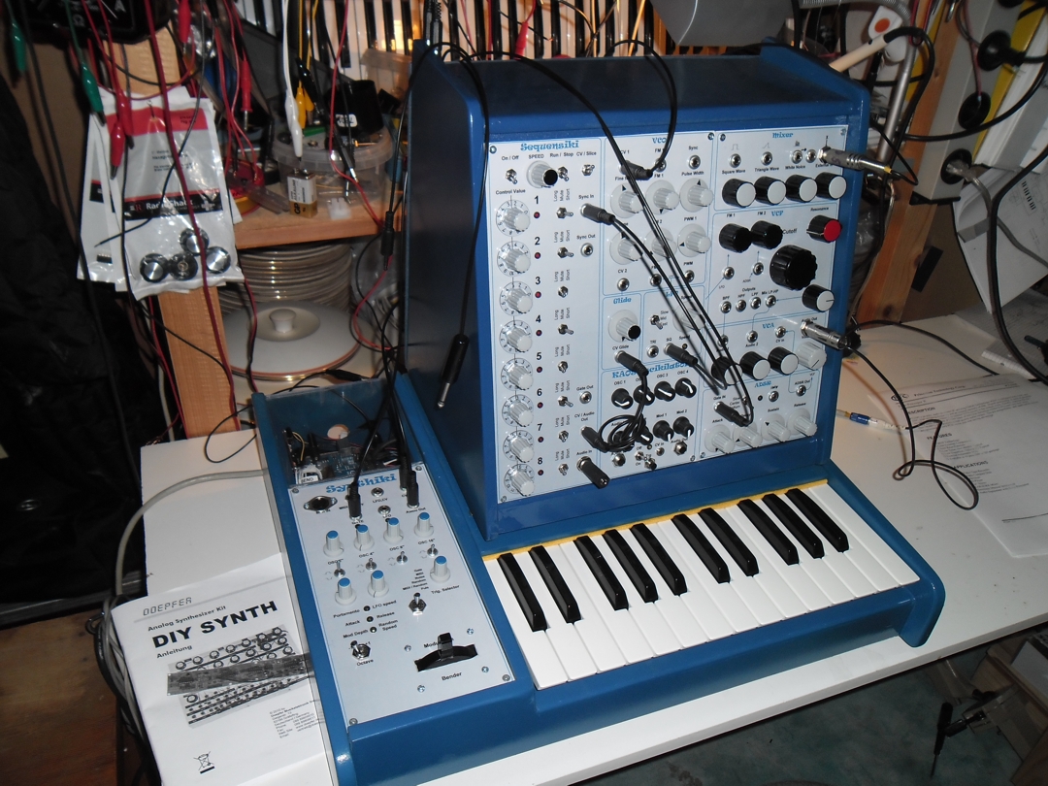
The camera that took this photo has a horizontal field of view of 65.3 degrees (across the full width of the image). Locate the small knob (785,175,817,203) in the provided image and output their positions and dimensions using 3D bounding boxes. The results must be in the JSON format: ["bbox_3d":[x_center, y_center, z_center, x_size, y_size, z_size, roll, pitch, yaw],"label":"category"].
[{"bbox_3d":[0.233,-0.170,0.684,0.021,0.021,0.017,-9,22,-19],"label":"small knob"}]

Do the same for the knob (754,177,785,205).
[{"bbox_3d":[0.201,-0.164,0.666,0.022,0.022,0.015,-9,21,-21],"label":"knob"}]

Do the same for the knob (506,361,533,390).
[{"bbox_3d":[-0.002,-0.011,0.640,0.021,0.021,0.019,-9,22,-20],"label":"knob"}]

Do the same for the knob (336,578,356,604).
[{"bbox_3d":[-0.134,0.148,0.614,0.016,0.017,0.016,-9,36,-19],"label":"knob"}]

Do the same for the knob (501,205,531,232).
[{"bbox_3d":[-0.004,-0.122,0.579,0.025,0.025,0.018,-9,23,-20],"label":"knob"}]

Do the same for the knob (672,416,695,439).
[{"bbox_3d":[0.139,0.031,0.698,0.017,0.017,0.011,-9,23,-20],"label":"knob"}]

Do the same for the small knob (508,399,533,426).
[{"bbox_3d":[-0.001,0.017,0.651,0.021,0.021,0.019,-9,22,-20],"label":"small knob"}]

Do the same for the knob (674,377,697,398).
[{"bbox_3d":[0.142,-0.003,0.711,0.017,0.017,0.013,-9,22,-19],"label":"knob"}]

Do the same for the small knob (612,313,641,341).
[{"bbox_3d":[0.083,-0.050,0.642,0.026,0.026,0.018,-9,23,-20],"label":"small knob"}]

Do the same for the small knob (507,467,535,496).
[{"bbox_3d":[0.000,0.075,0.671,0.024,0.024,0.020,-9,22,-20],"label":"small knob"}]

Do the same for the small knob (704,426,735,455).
[{"bbox_3d":[0.181,0.045,0.740,0.028,0.028,0.018,-9,22,-20],"label":"small knob"}]

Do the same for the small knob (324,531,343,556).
[{"bbox_3d":[-0.146,0.115,0.628,0.015,0.017,0.015,-9,38,-20],"label":"small knob"}]

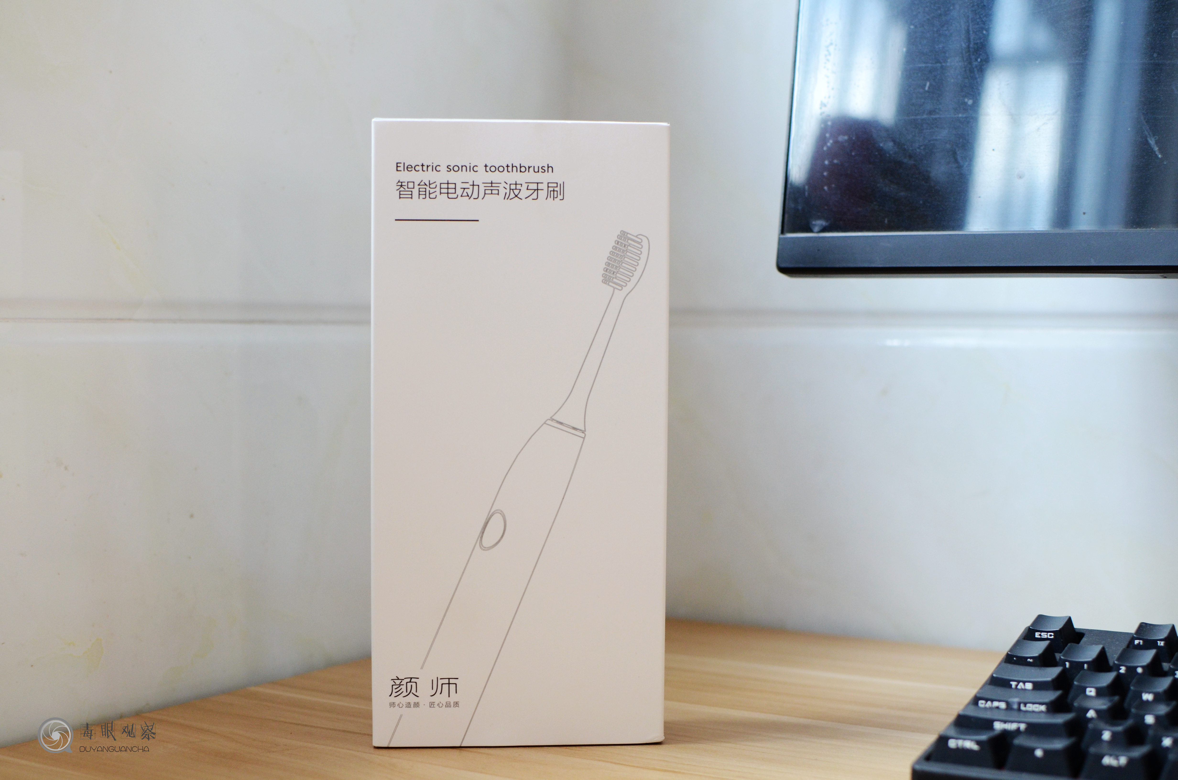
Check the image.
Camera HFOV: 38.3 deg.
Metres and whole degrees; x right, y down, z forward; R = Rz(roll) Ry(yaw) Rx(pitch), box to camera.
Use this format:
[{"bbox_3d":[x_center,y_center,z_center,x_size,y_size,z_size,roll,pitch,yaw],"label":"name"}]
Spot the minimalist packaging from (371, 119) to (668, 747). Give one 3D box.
[{"bbox_3d":[-0.028,0.017,0.674,0.112,0.239,0.053,0,3,-4],"label":"minimalist packaging"}]

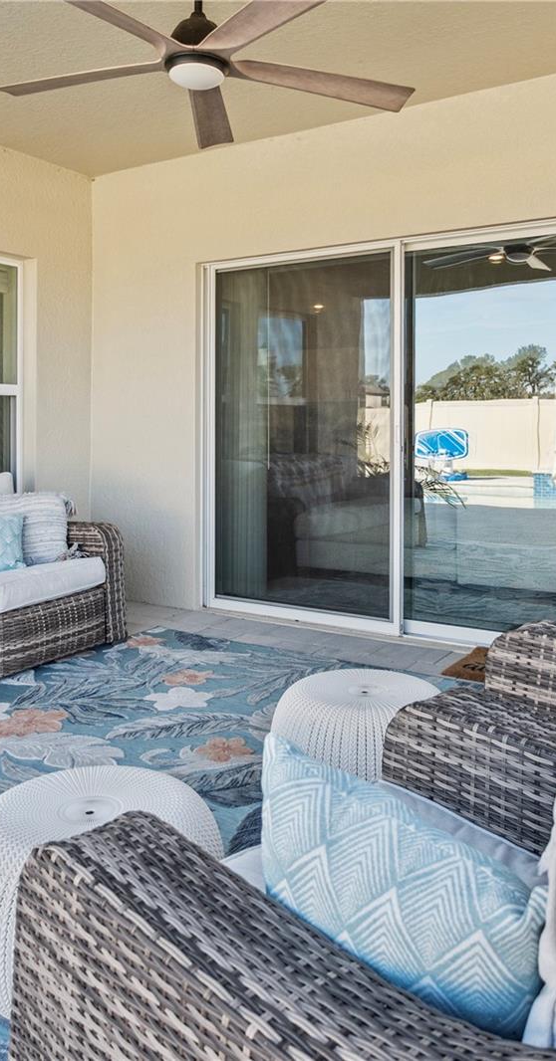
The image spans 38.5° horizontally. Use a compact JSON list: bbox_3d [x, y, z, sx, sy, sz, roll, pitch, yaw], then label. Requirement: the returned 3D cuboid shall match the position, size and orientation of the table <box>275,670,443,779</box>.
[{"bbox_3d":[0.264,0.625,2.462,0.560,0.310,0.560,1,7,0],"label":"table"}]

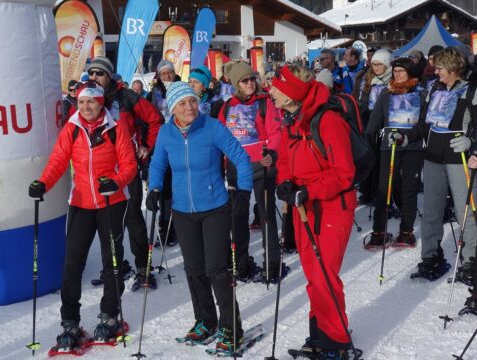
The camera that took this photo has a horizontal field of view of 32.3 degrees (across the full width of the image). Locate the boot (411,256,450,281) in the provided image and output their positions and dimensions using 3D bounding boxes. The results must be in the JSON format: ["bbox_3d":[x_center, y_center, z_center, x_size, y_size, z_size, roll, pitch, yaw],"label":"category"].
[{"bbox_3d":[1.500,0.694,6.420,0.300,0.160,0.130,-7,10,-35],"label":"boot"}]

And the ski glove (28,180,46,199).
[{"bbox_3d":[-1.214,0.057,4.966,0.110,0.110,0.130,4,12,20],"label":"ski glove"}]

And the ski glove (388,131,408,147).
[{"bbox_3d":[1.338,-0.349,6.933,0.160,0.120,0.110,-8,12,-40],"label":"ski glove"}]

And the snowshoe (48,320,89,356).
[{"bbox_3d":[-1.080,0.992,5.365,0.210,0.110,0.540,0,11,0],"label":"snowshoe"}]

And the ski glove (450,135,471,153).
[{"bbox_3d":[1.585,-0.261,5.884,0.160,0.120,0.110,-8,12,-40],"label":"ski glove"}]

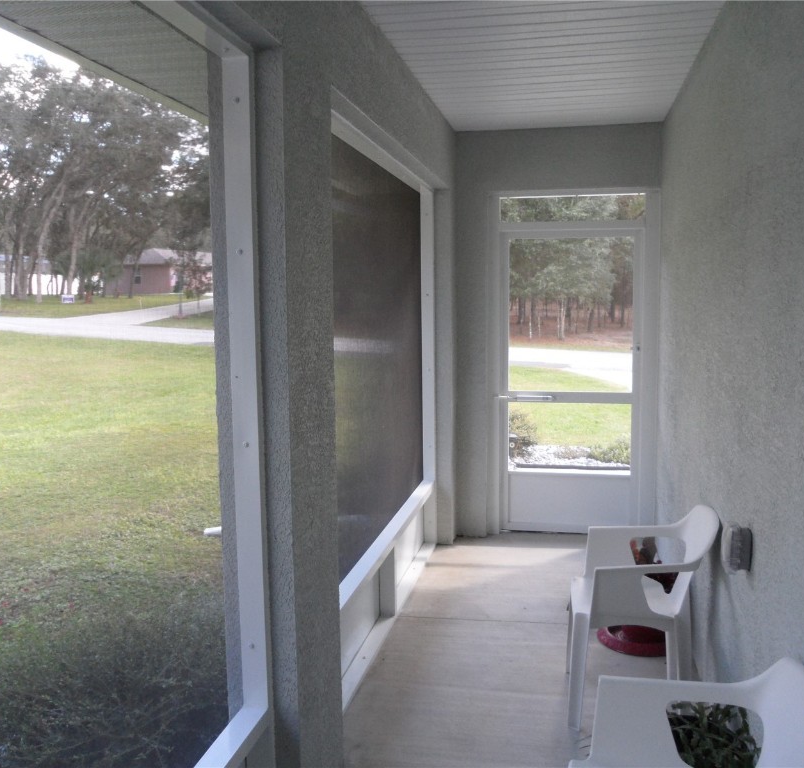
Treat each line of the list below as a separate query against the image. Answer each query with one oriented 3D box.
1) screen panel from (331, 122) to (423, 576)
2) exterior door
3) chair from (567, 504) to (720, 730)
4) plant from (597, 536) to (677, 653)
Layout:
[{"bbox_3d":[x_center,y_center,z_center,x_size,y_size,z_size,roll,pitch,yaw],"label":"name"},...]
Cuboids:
[{"bbox_3d":[-0.101,-0.167,4.047,0.040,1.851,2.257,1,6,12],"label":"screen panel"},{"bbox_3d":[1.135,-0.013,5.348,0.958,2.071,0.050,1,6,12],"label":"exterior door"},{"bbox_3d":[0.928,0.866,3.096,0.557,0.787,0.562,1,6,12],"label":"chair"},{"bbox_3d":[1.110,0.948,3.703,0.376,0.502,0.376,1,6,12],"label":"plant"}]

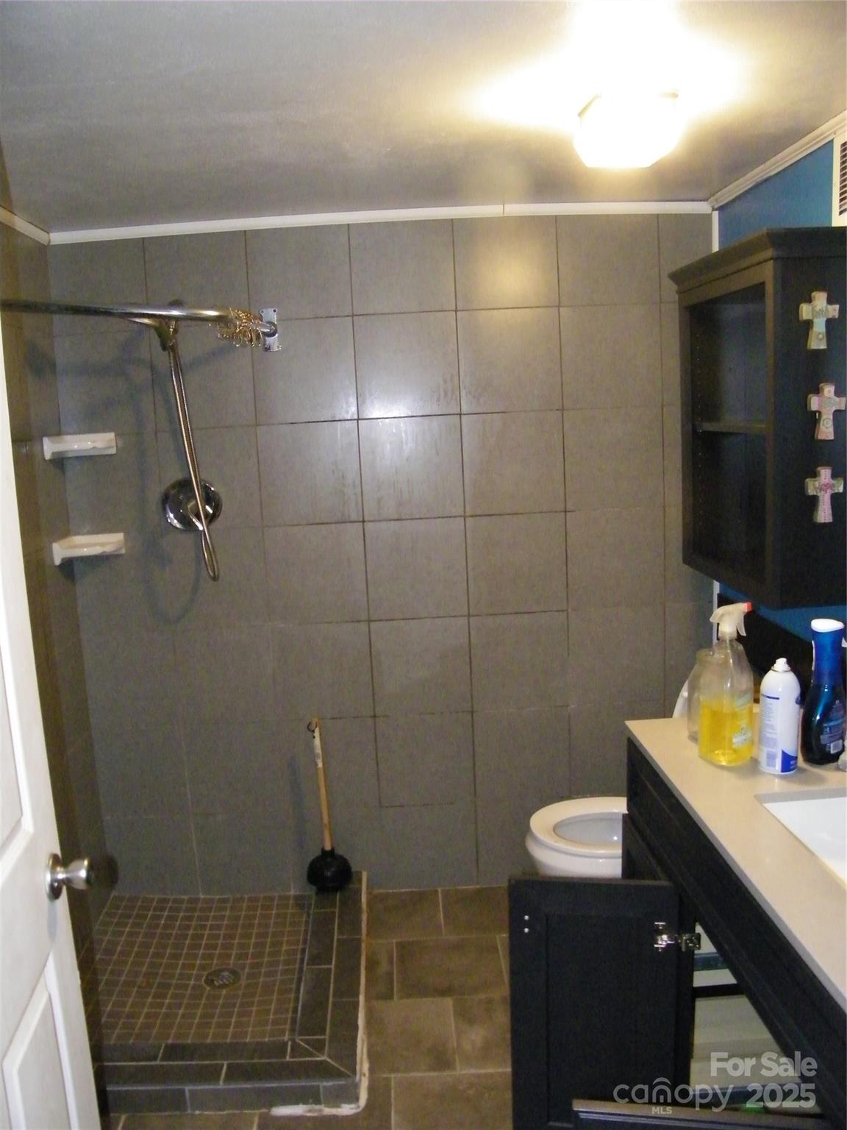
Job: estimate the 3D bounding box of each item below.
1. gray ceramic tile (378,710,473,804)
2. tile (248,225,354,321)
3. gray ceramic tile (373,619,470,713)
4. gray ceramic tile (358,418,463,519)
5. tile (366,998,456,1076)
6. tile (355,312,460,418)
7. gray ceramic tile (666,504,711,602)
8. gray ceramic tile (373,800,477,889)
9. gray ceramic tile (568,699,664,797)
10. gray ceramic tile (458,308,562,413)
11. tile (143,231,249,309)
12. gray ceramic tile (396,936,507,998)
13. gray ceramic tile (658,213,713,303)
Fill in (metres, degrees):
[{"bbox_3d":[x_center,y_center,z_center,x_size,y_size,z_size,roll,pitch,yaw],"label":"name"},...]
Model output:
[{"bbox_3d":[0.007,0.620,2.921,0.304,0.304,0.010,-3,8,0],"label":"gray ceramic tile"},{"bbox_3d":[-0.363,-0.855,2.683,0.303,0.257,0.012,-3,8,0],"label":"tile"},{"bbox_3d":[-0.007,0.317,2.859,0.303,0.303,0.012,-3,8,0],"label":"gray ceramic tile"},{"bbox_3d":[-0.043,-0.295,2.788,0.304,0.304,0.010,-3,8,0],"label":"gray ceramic tile"},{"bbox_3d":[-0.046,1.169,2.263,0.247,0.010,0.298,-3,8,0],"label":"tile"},{"bbox_3d":[-0.048,-0.594,2.723,0.303,0.303,0.012,-3,8,0],"label":"tile"},{"bbox_3d":[0.813,-0.029,2.808,0.146,0.303,0.012,-3,8,0],"label":"gray ceramic tile"},{"bbox_3d":[0.022,0.908,2.946,0.303,0.279,0.010,-3,8,-1],"label":"gray ceramic tile"},{"bbox_3d":[0.615,0.582,2.899,0.303,0.303,0.012,-3,8,0],"label":"gray ceramic tile"},{"bbox_3d":[0.258,-0.612,2.744,0.304,0.304,0.010,-3,8,0],"label":"gray ceramic tile"},{"bbox_3d":[-0.664,-0.836,2.686,0.303,0.261,0.012,-3,8,0],"label":"tile"},{"bbox_3d":[0.072,1.122,2.544,0.296,0.010,0.298,-3,8,0],"label":"gray ceramic tile"},{"bbox_3d":[0.779,-0.909,2.702,0.162,0.248,0.010,-3,8,-1],"label":"gray ceramic tile"}]

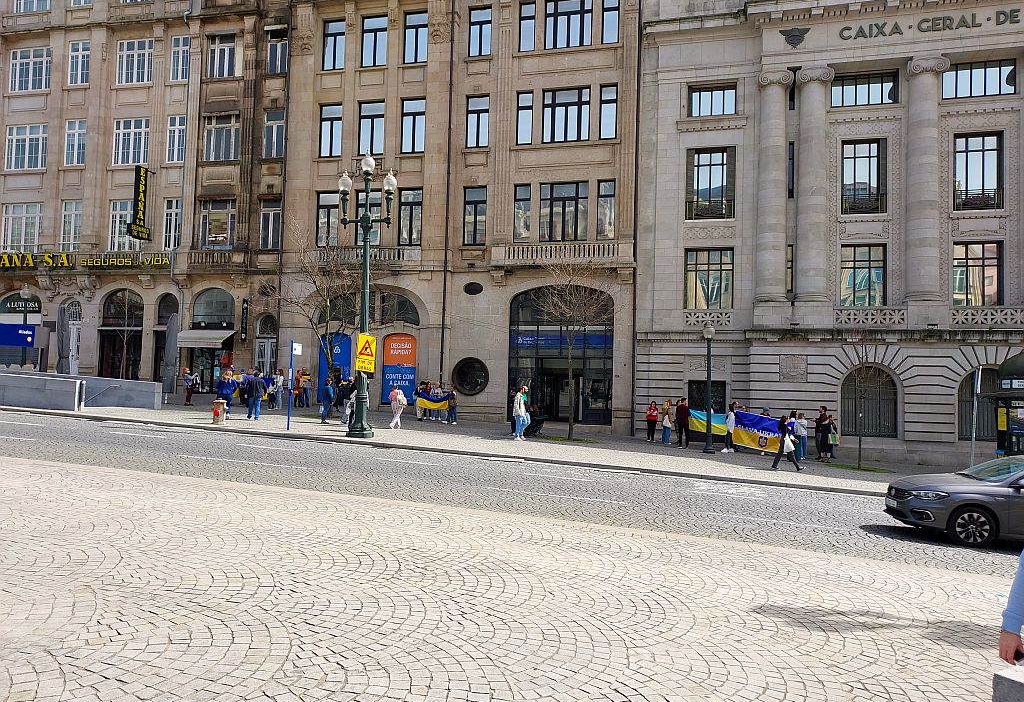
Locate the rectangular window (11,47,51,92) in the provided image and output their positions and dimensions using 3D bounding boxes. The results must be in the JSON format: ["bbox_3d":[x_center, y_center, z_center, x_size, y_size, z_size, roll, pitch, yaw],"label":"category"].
[{"bbox_3d":[-25.174,-14.727,43.395,2.704,2.293,0.200,1,-3,16],"label":"rectangular window"}]

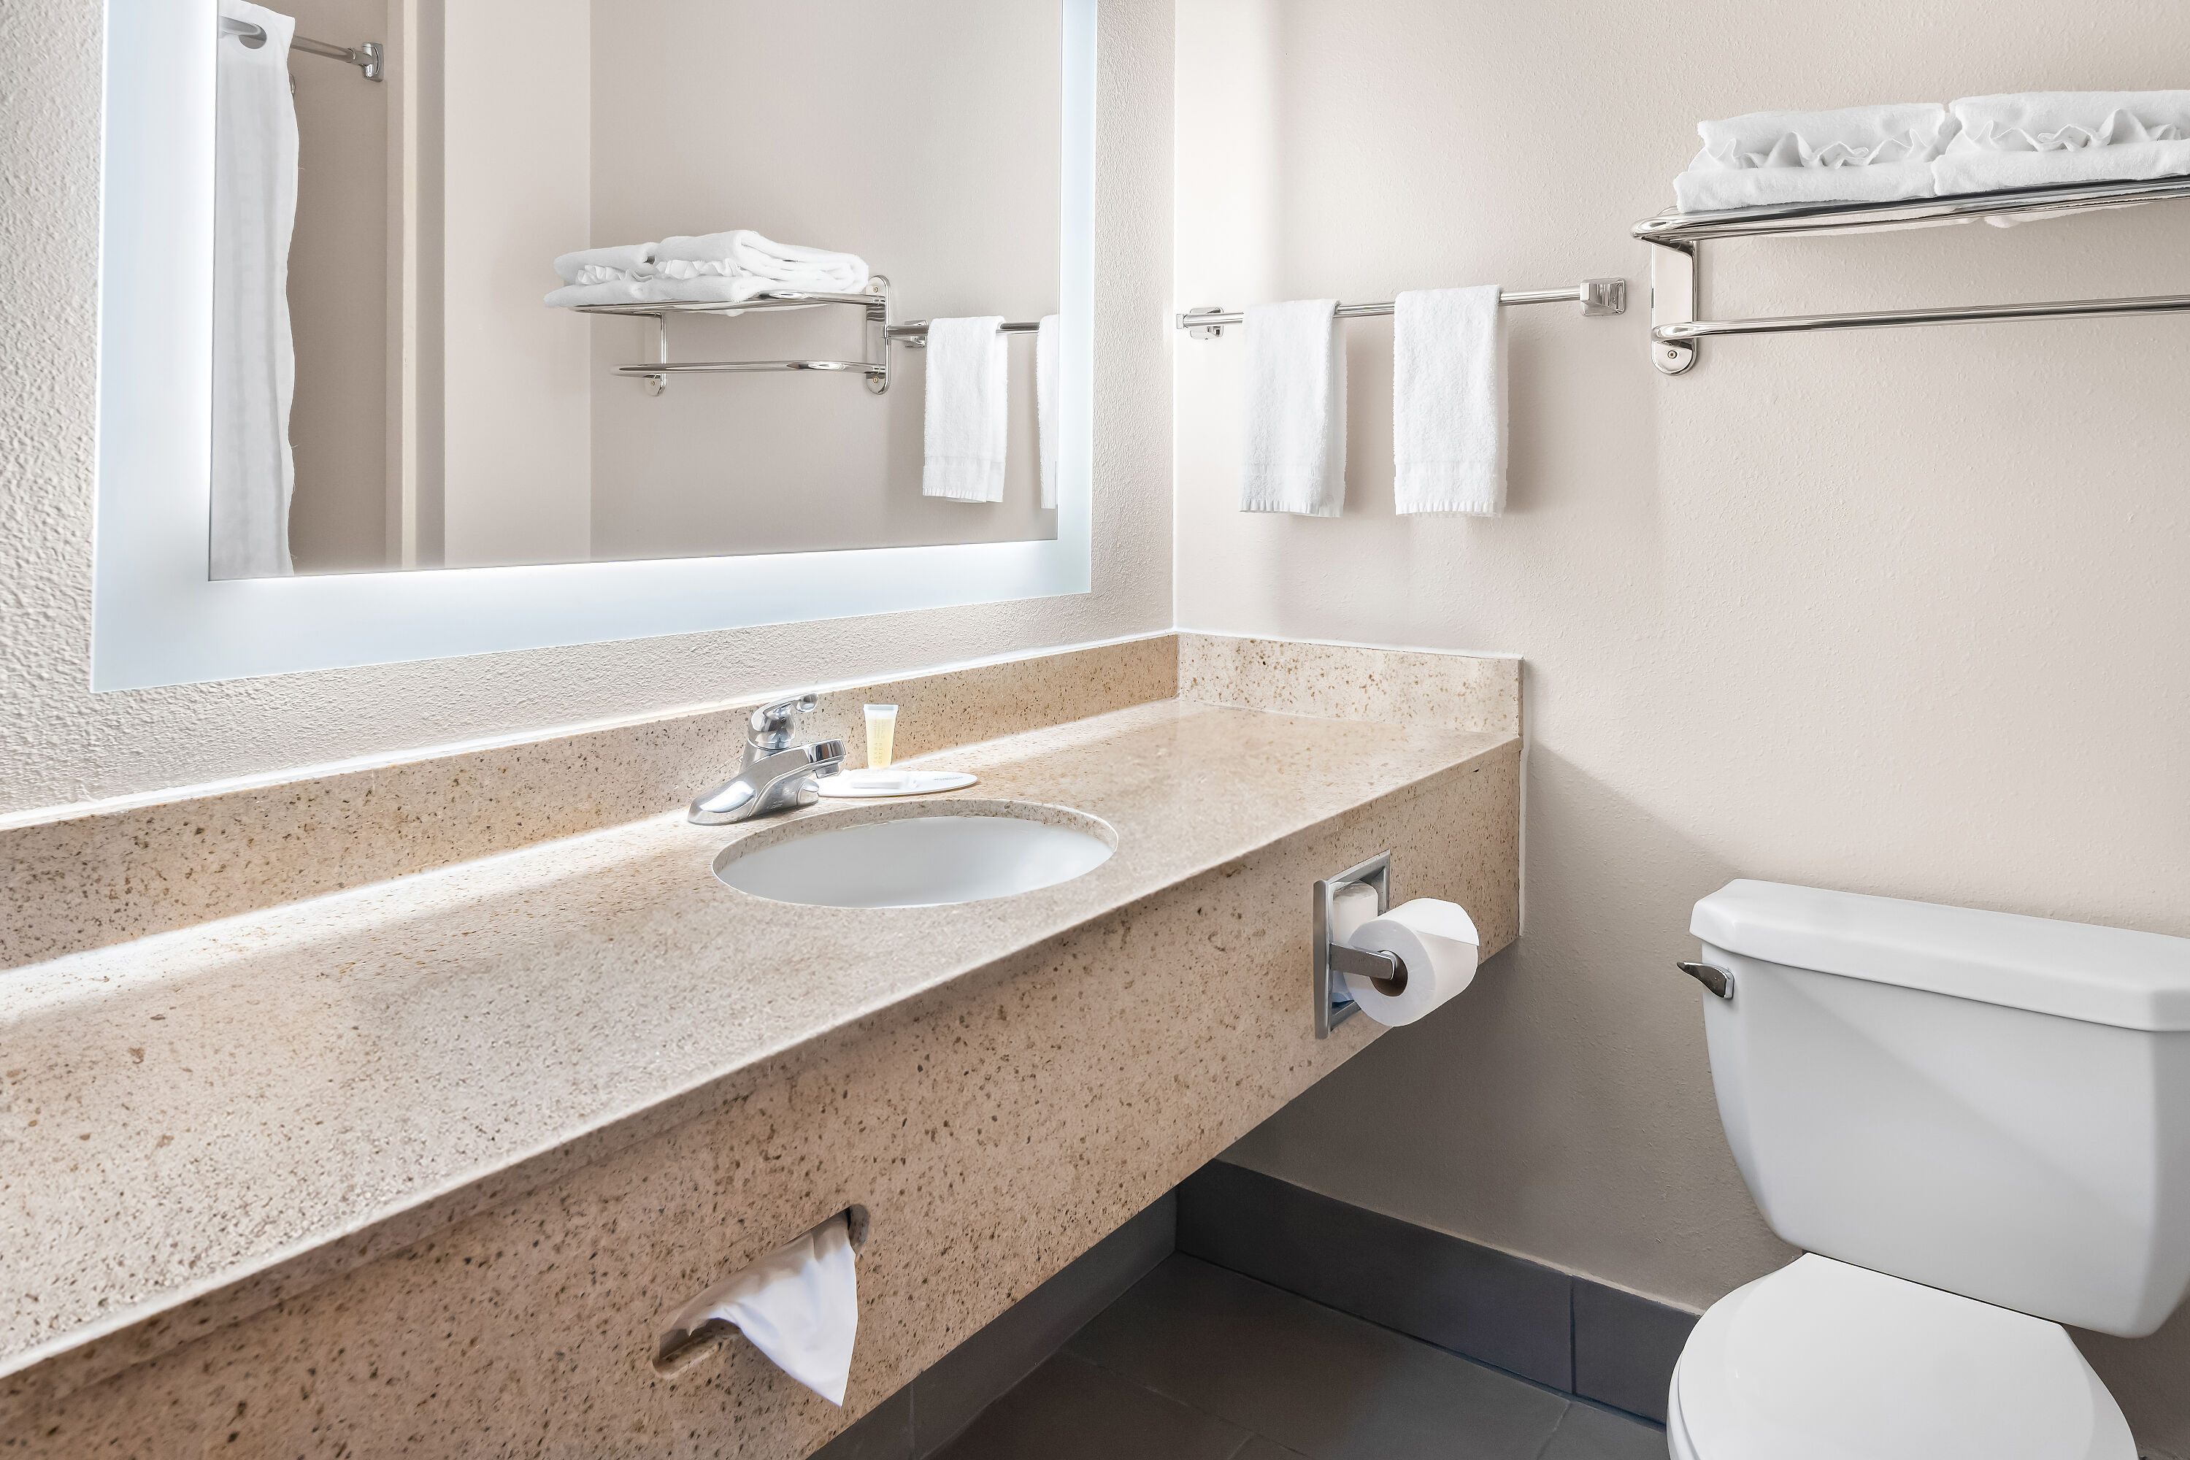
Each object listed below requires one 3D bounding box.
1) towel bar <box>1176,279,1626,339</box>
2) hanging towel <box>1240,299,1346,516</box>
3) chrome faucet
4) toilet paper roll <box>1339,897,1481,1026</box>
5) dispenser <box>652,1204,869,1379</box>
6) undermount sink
[{"bbox_3d":[0.399,-0.592,2.052,0.667,0.052,0.081,6,10,34],"label":"towel bar"},{"bbox_3d":[0.289,-0.462,2.108,0.151,0.305,0.051,6,10,34],"label":"hanging towel"},{"bbox_3d":[-0.309,0.026,1.493,0.157,0.128,0.157,6,10,34],"label":"chrome faucet"},{"bbox_3d":[0.323,0.233,1.482,0.102,0.102,0.107,6,10,34],"label":"toilet paper roll"},{"bbox_3d":[-0.204,0.333,0.885,0.051,0.045,0.170,6,10,34],"label":"dispenser"},{"bbox_3d":[-0.160,0.185,1.366,0.350,0.162,0.419,6,10,34],"label":"undermount sink"}]

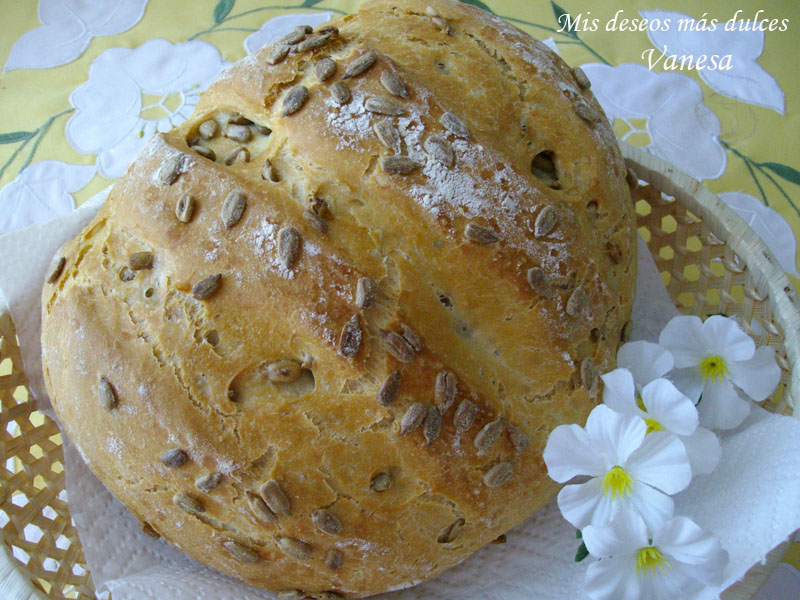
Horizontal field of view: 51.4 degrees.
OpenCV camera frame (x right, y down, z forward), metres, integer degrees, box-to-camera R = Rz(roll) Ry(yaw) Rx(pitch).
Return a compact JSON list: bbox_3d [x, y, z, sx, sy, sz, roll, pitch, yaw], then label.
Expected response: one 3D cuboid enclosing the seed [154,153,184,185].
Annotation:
[{"bbox_3d":[-0.075,-0.043,0.274,0.006,0.003,0.012,27,79,11],"label":"seed"}]

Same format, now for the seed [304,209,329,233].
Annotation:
[{"bbox_3d":[-0.024,-0.022,0.235,0.010,0.003,0.004,40,27,14],"label":"seed"}]

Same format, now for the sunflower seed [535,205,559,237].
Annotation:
[{"bbox_3d":[0.042,-0.022,0.238,0.005,0.004,0.011,36,68,-7],"label":"sunflower seed"}]

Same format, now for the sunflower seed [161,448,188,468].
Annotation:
[{"bbox_3d":[-0.061,0.043,0.226,0.009,0.003,0.005,-8,98,18],"label":"sunflower seed"}]

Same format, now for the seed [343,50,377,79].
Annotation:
[{"bbox_3d":[-0.012,-0.070,0.249,0.005,0.003,0.011,41,71,18],"label":"seed"}]

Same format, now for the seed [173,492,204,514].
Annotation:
[{"bbox_3d":[-0.061,0.059,0.242,0.010,0.003,0.004,26,90,3],"label":"seed"}]

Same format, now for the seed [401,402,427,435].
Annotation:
[{"bbox_3d":[0.003,0.032,0.221,0.005,0.003,0.010,32,89,-15],"label":"seed"}]

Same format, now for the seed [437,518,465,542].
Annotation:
[{"bbox_3d":[0.014,0.063,0.229,0.010,0.005,0.004,-42,30,-2],"label":"seed"}]

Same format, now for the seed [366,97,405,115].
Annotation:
[{"bbox_3d":[-0.004,-0.055,0.238,0.011,0.003,0.005,11,69,0],"label":"seed"}]

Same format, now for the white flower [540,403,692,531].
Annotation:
[{"bbox_3d":[0.071,0.055,0.272,0.047,0.017,0.043,0,69,9],"label":"white flower"}]

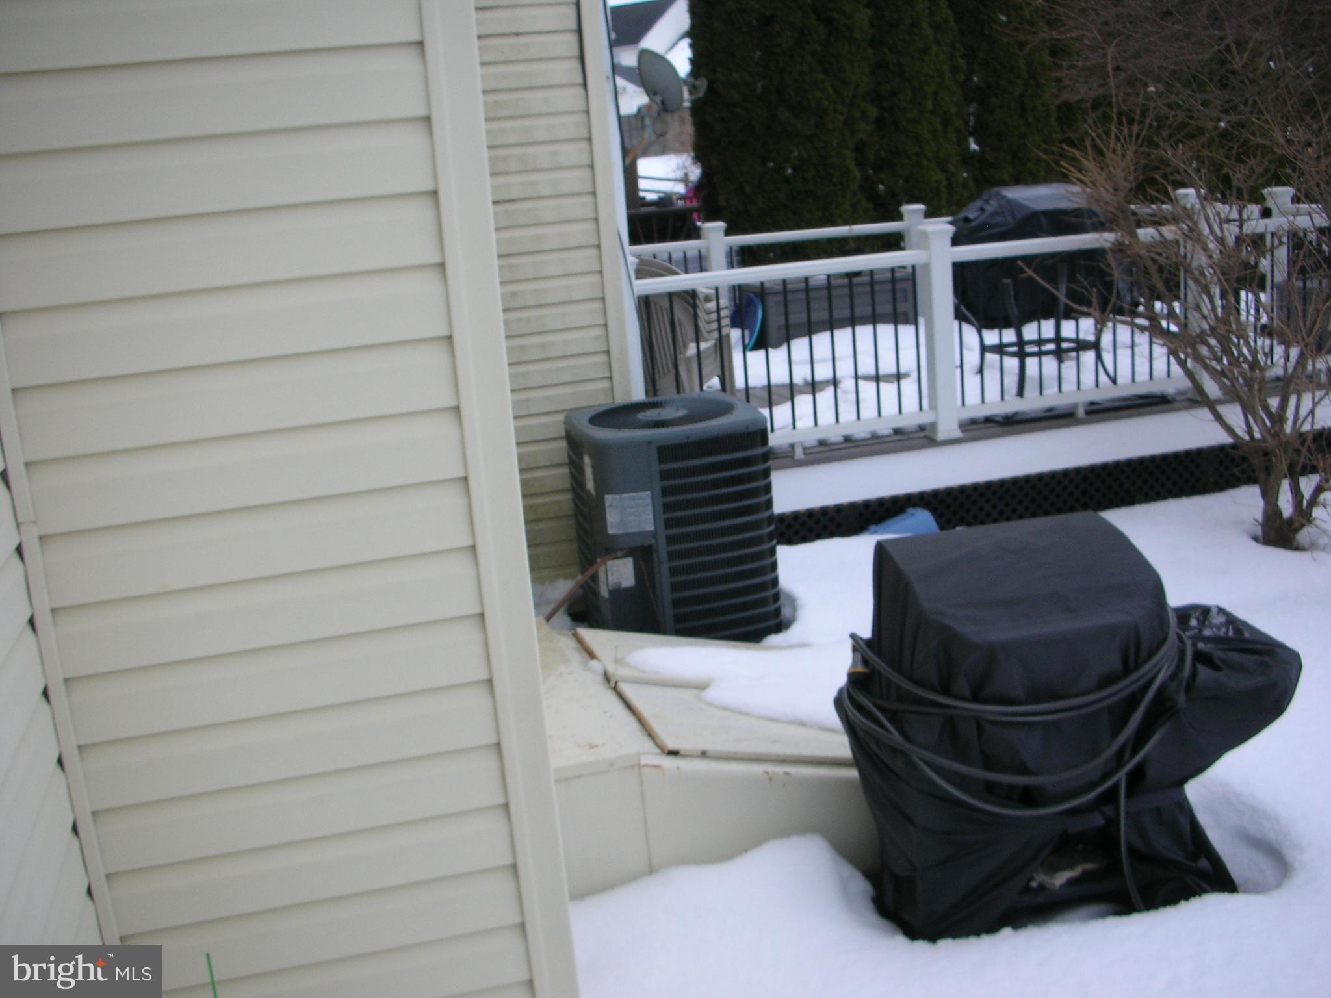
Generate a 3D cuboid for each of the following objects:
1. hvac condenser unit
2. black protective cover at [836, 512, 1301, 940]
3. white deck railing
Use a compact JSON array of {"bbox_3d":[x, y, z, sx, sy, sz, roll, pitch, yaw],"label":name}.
[{"bbox_3d":[0.023,0.114,5.476,0.725,0.930,0.725,-10,15,-19],"label":"hvac condenser unit"},{"bbox_3d":[1.028,0.562,3.423,1.210,0.940,0.550,-7,14,-8],"label":"black protective cover"},{"bbox_3d":[1.574,-1.140,7.786,4.220,1.050,2.550,-8,14,-13],"label":"white deck railing"}]

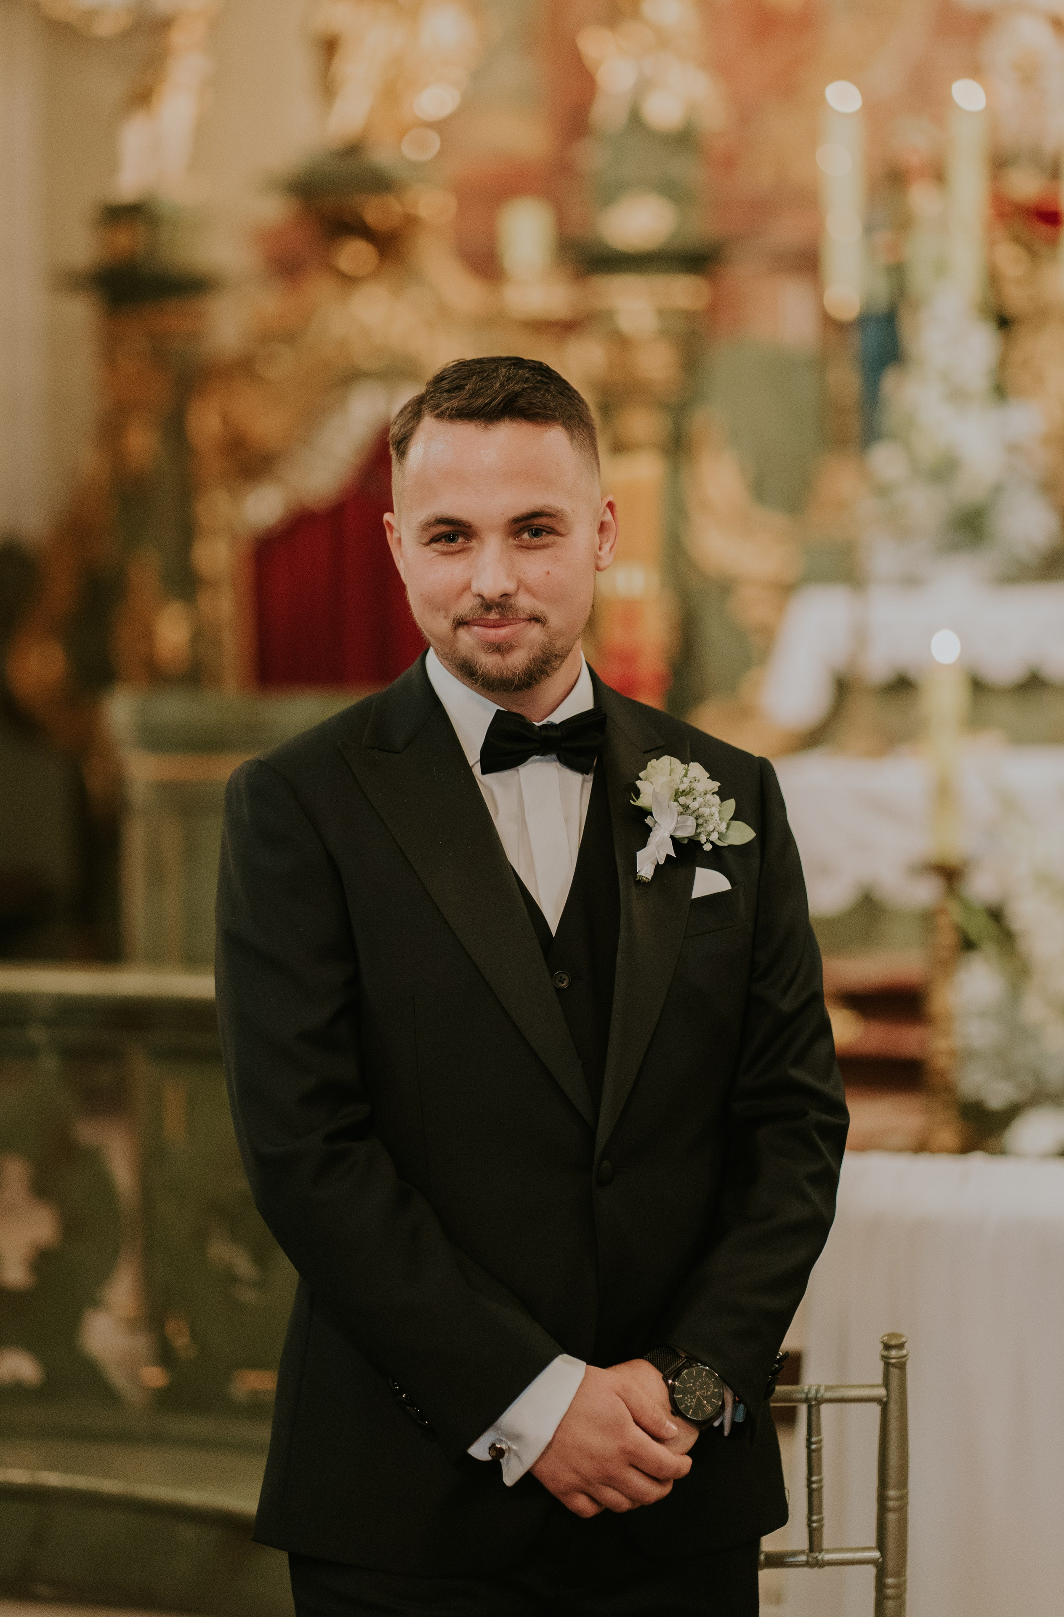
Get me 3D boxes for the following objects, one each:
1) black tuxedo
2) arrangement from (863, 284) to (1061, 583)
[{"bbox_3d":[-0.002,0.237,2.970,0.510,0.730,0.320,-1,2,-20],"label":"black tuxedo"},{"bbox_3d":[0.879,-0.767,7.800,0.410,0.610,0.360,0,2,0],"label":"arrangement"}]

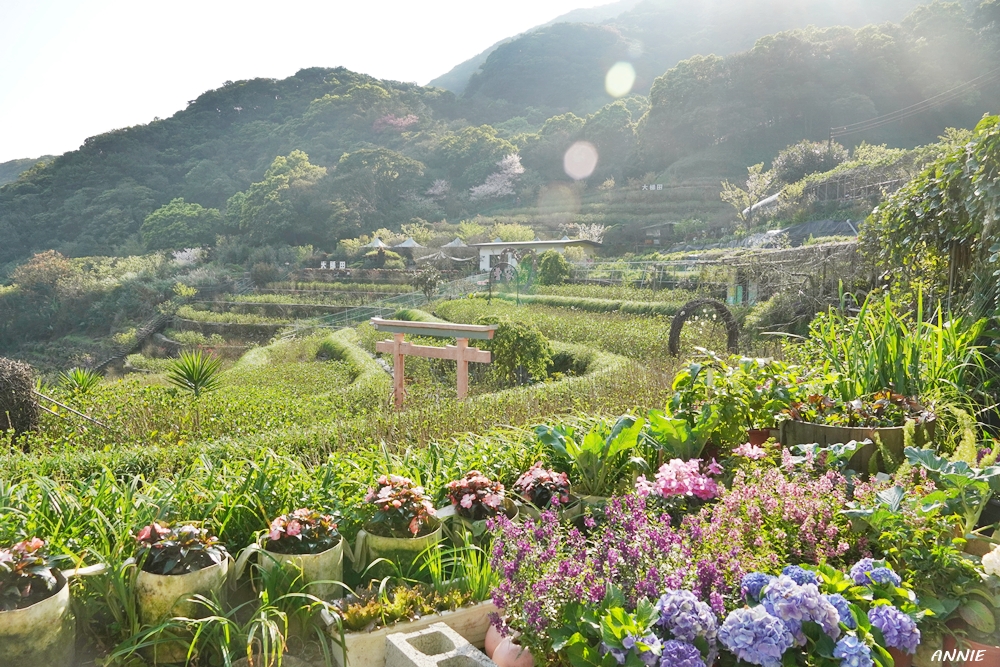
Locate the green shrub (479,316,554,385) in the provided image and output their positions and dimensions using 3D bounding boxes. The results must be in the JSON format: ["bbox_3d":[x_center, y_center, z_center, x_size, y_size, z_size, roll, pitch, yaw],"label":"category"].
[{"bbox_3d":[0.396,0.519,20.500,2.050,1.950,2.000,0,3,1],"label":"green shrub"}]

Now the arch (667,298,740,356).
[{"bbox_3d":[6.104,-0.075,22.500,2.150,1.980,0.360,1,3,15],"label":"arch"}]

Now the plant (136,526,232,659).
[{"bbox_3d":[-1.058,0.838,2.500,0.320,0.410,0.320,-1,3,-23],"label":"plant"}]

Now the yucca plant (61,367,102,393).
[{"bbox_3d":[-10.905,1.248,19.500,1.150,0.820,1.100,0,4,0],"label":"yucca plant"}]

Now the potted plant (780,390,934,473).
[{"bbox_3d":[1.668,0.548,3.500,0.720,0.540,0.700,1,3,26],"label":"potted plant"}]

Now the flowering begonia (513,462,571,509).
[{"bbox_3d":[0.198,0.714,3.500,0.270,0.210,0.260,0,4,0],"label":"flowering begonia"}]

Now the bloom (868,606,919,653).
[{"bbox_3d":[0.999,0.752,1.900,0.130,0.120,0.130,2,3,28],"label":"bloom"}]

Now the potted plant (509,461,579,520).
[{"bbox_3d":[0.223,0.819,3.523,0.310,0.420,0.310,0,4,0],"label":"potted plant"}]

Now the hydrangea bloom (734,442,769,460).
[{"bbox_3d":[1.224,0.574,3.650,0.170,0.100,0.140,0,4,0],"label":"hydrangea bloom"}]

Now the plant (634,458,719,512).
[{"bbox_3d":[0.786,0.726,3.320,0.370,0.380,0.340,0,4,0],"label":"plant"}]

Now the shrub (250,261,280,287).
[{"bbox_3d":[-19.383,-4.877,62.000,2.400,2.000,2.200,-1,3,-17],"label":"shrub"}]

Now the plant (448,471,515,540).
[{"bbox_3d":[-0.074,0.829,3.384,0.310,0.420,0.310,0,4,0],"label":"plant"}]

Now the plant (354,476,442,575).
[{"bbox_3d":[-0.382,0.772,2.850,0.330,0.460,0.330,0,3,-8],"label":"plant"}]

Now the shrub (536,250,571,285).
[{"bbox_3d":[3.633,-4.333,50.000,2.350,2.400,2.200,0,4,0],"label":"shrub"}]

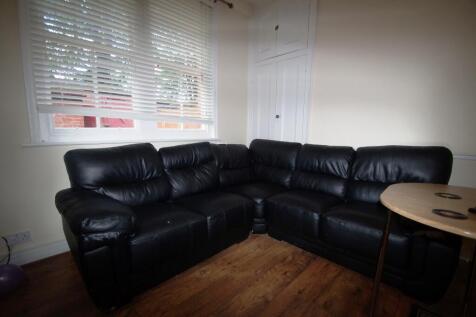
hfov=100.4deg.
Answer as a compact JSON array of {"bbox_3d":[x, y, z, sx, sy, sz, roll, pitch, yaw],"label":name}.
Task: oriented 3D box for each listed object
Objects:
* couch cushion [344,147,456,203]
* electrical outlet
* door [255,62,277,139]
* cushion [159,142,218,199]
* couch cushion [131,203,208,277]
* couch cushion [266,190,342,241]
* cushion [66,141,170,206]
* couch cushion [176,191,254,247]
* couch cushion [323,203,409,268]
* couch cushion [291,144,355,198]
[{"bbox_3d":[1.488,0.184,1.894,0.722,0.566,0.336,8,10,43],"label":"couch cushion"},{"bbox_3d":[-1.777,0.657,1.611,0.015,0.086,0.146,8,10,43],"label":"electrical outlet"},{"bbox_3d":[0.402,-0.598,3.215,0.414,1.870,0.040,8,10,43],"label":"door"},{"bbox_3d":[-0.543,0.104,2.328,0.336,0.549,0.644,8,10,43],"label":"cushion"},{"bbox_3d":[-0.670,0.604,1.691,0.521,0.258,0.588,8,10,43],"label":"couch cushion"},{"bbox_3d":[0.707,0.581,2.203,0.582,0.291,0.504,8,10,43],"label":"couch cushion"},{"bbox_3d":[-1.043,0.162,1.814,0.336,0.543,0.739,8,10,43],"label":"cushion"},{"bbox_3d":[-0.247,0.580,2.131,0.521,0.302,0.633,8,10,43],"label":"couch cushion"},{"bbox_3d":[1.139,0.623,1.786,0.599,0.258,0.504,8,10,43],"label":"couch cushion"},{"bbox_3d":[1.001,0.127,2.361,0.599,0.538,0.336,8,10,43],"label":"couch cushion"}]

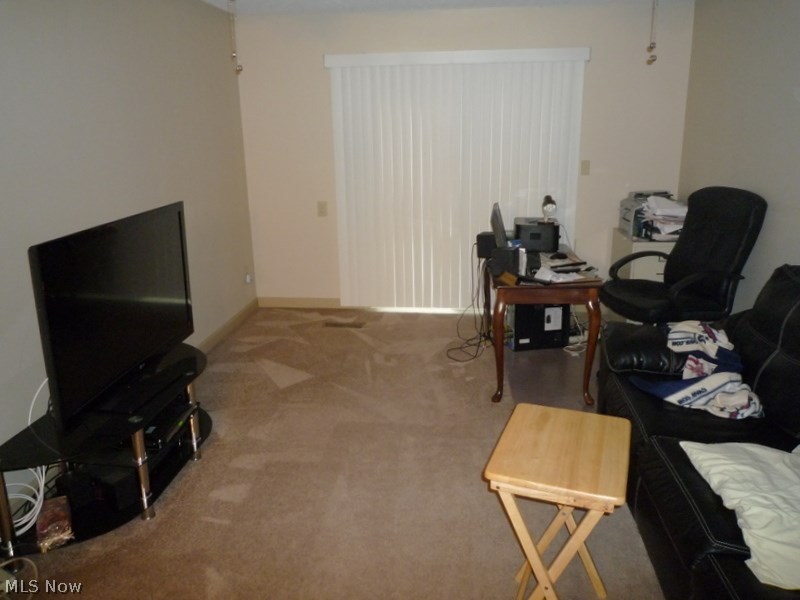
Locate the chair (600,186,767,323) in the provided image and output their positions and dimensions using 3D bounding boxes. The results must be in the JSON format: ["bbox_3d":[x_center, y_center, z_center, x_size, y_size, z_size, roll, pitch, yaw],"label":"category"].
[{"bbox_3d":[1.776,-0.128,3.820,0.700,1.150,0.650,-6,17,-17],"label":"chair"}]

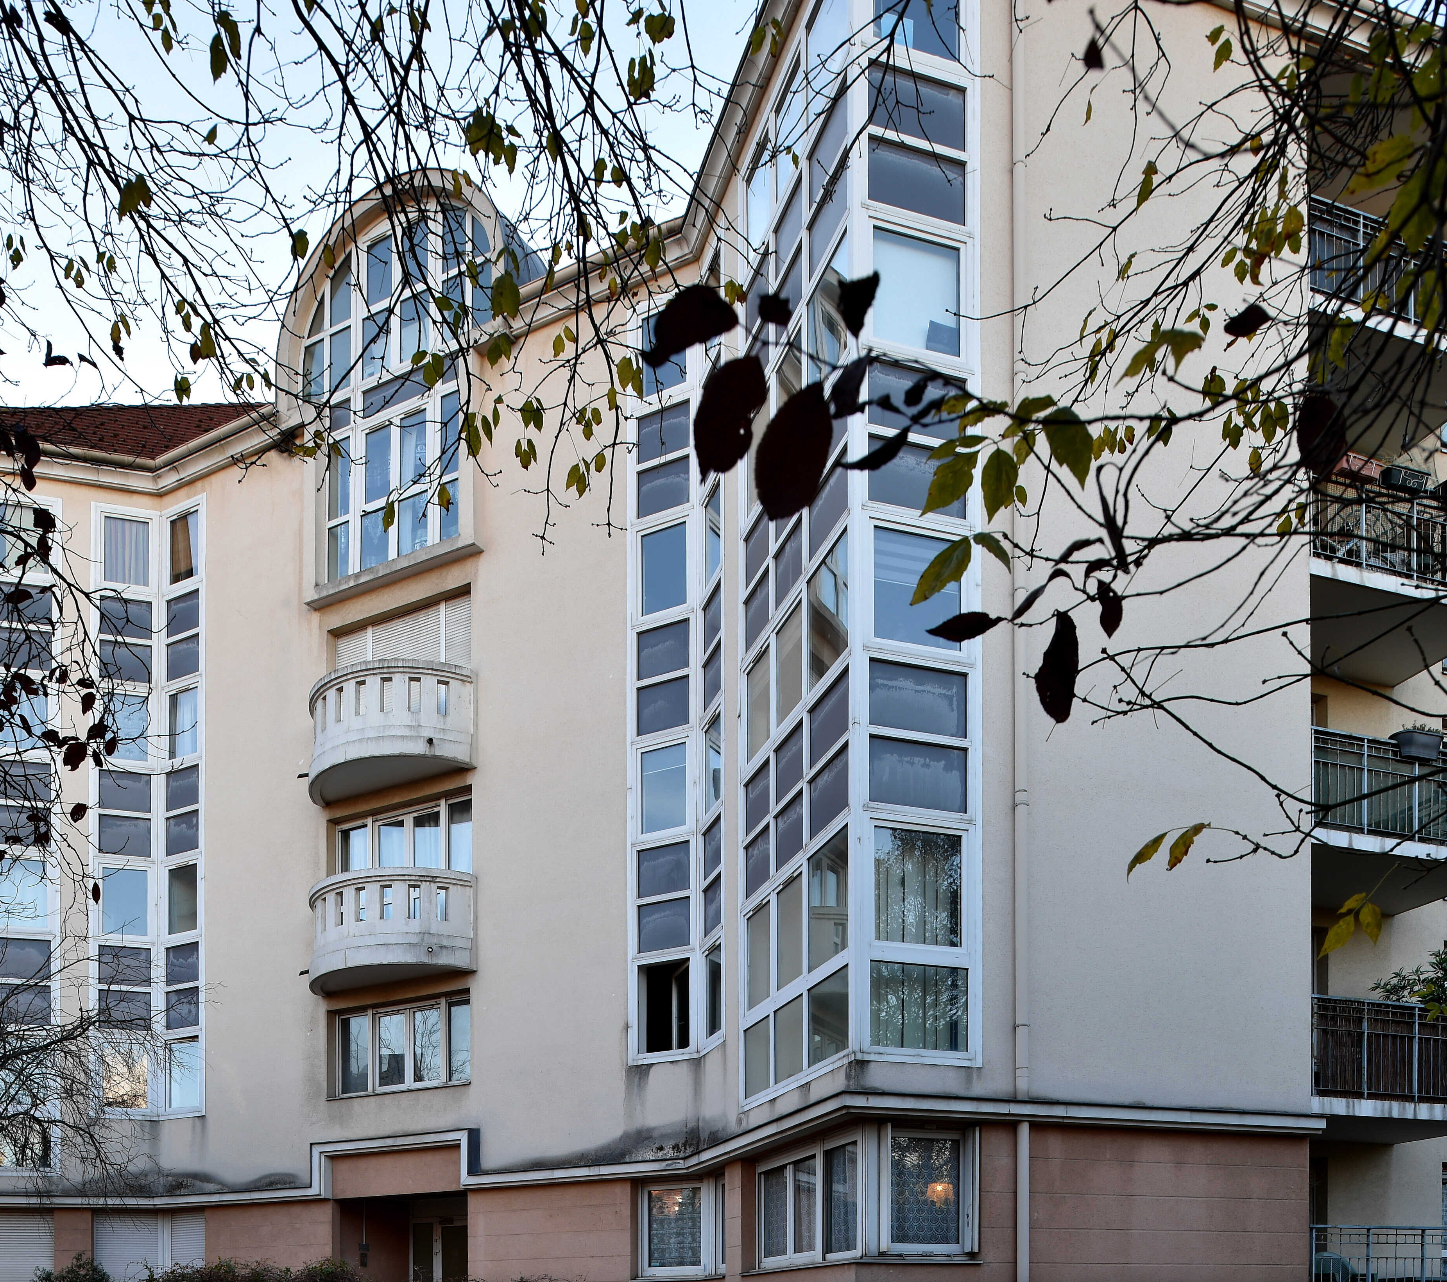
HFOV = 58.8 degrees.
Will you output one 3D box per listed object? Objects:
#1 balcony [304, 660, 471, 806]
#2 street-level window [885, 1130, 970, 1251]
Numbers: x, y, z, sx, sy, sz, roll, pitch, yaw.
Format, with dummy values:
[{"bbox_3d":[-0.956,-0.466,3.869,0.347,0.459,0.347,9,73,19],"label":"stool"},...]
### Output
[{"bbox_3d":[-4.720,1.180,17.200,2.750,1.300,1.050,-10,-20,27],"label":"balcony"},{"bbox_3d":[1.860,5.030,11.750,0.850,1.140,0.150,6,-19,-17],"label":"street-level window"}]

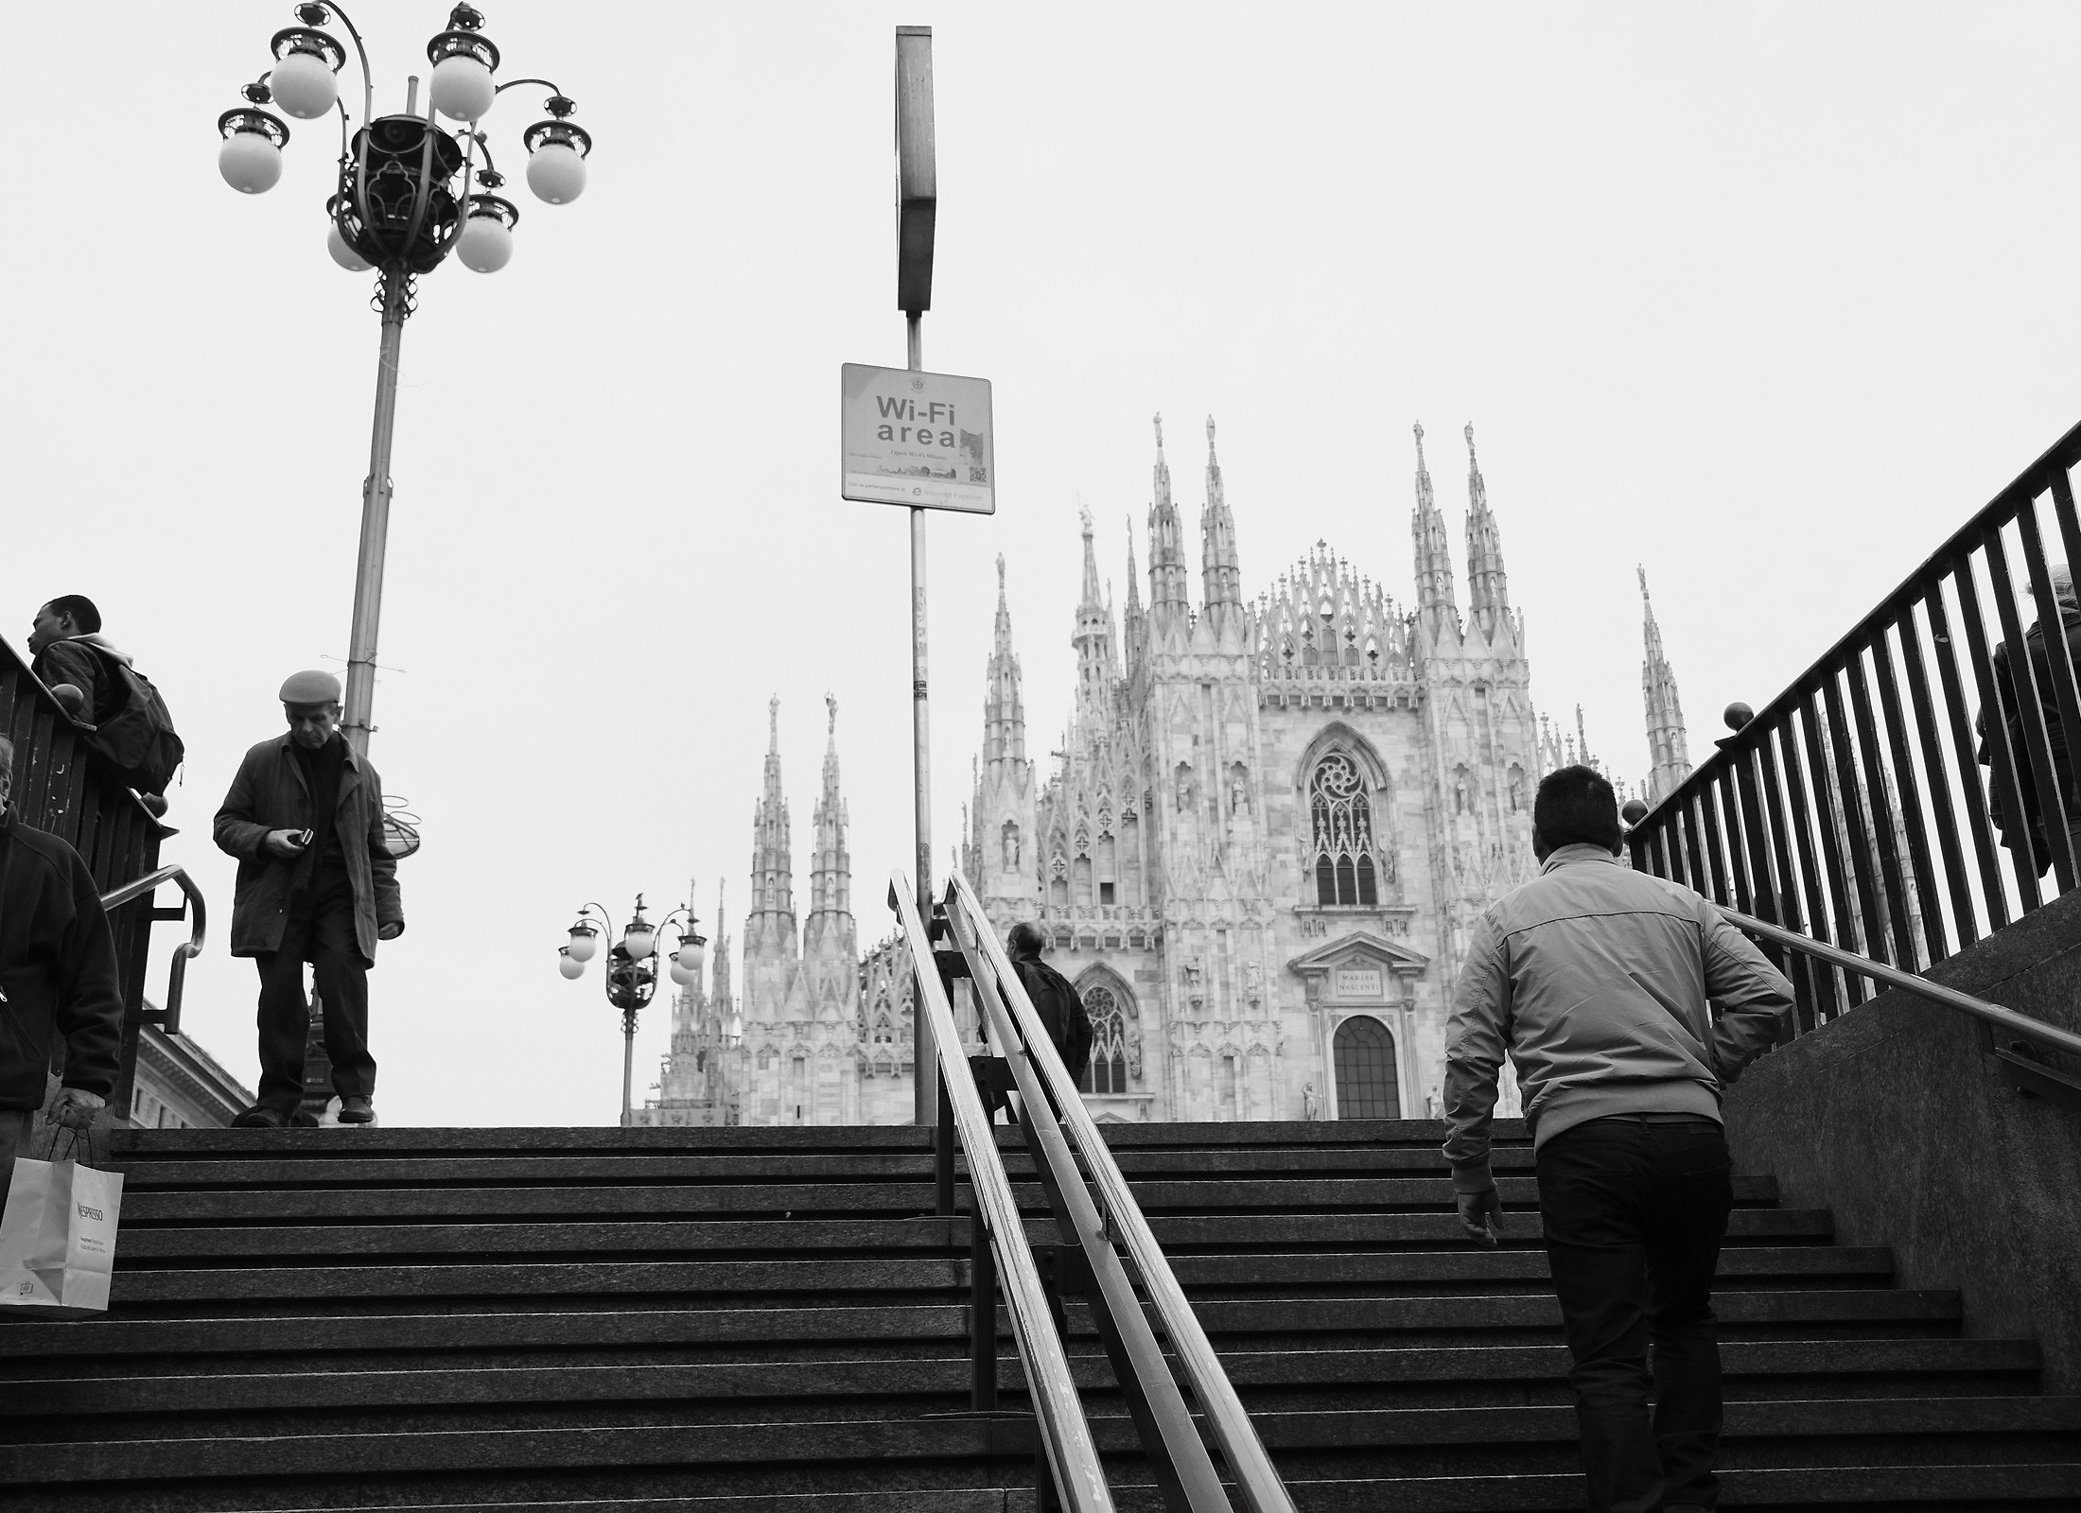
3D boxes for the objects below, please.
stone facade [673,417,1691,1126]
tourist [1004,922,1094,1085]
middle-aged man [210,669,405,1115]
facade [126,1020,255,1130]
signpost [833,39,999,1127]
[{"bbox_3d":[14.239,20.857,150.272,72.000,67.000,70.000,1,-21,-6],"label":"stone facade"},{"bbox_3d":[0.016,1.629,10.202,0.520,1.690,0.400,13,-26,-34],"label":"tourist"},{"bbox_3d":[-2.419,0.474,6.981,0.620,1.662,0.460,5,-22,-18],"label":"middle-aged man"},{"bbox_3d":[-48.980,24.697,100.360,10.000,25.500,50.000,1,-21,-8],"label":"facade"},{"bbox_3d":[-0.408,-0.706,7.267,0.570,3.926,0.753,3,-22,-13],"label":"signpost"}]

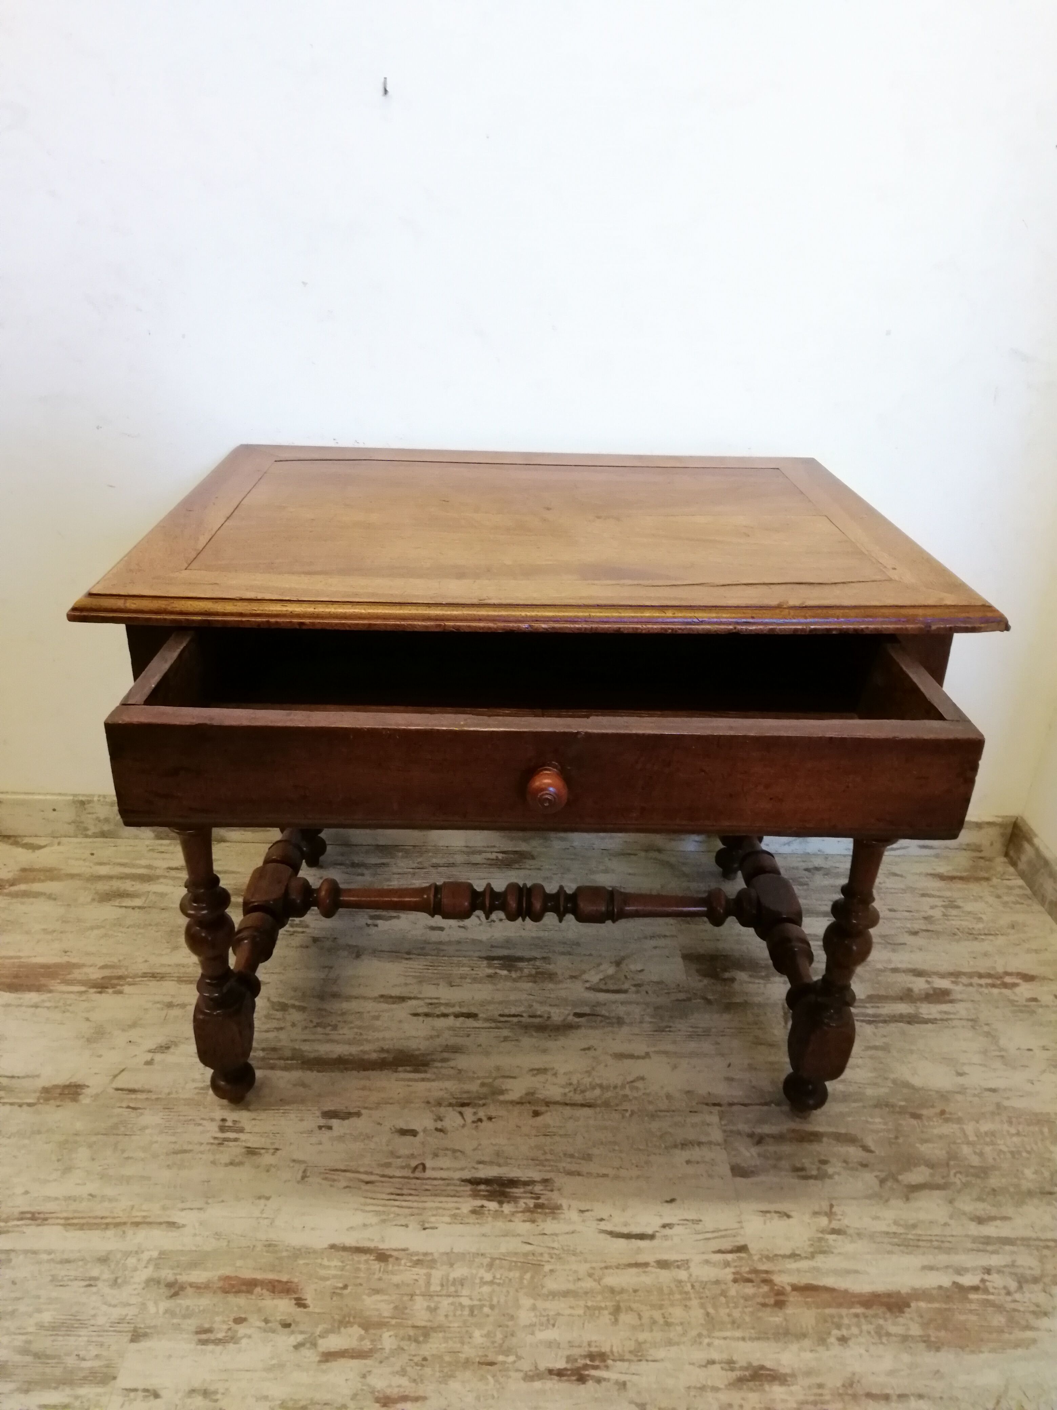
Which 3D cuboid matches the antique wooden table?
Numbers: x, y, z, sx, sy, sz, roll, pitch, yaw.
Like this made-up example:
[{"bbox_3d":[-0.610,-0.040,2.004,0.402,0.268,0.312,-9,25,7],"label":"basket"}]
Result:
[{"bbox_3d":[0.002,0.123,1.285,0.879,0.735,0.778,1,28,-2],"label":"antique wooden table"}]

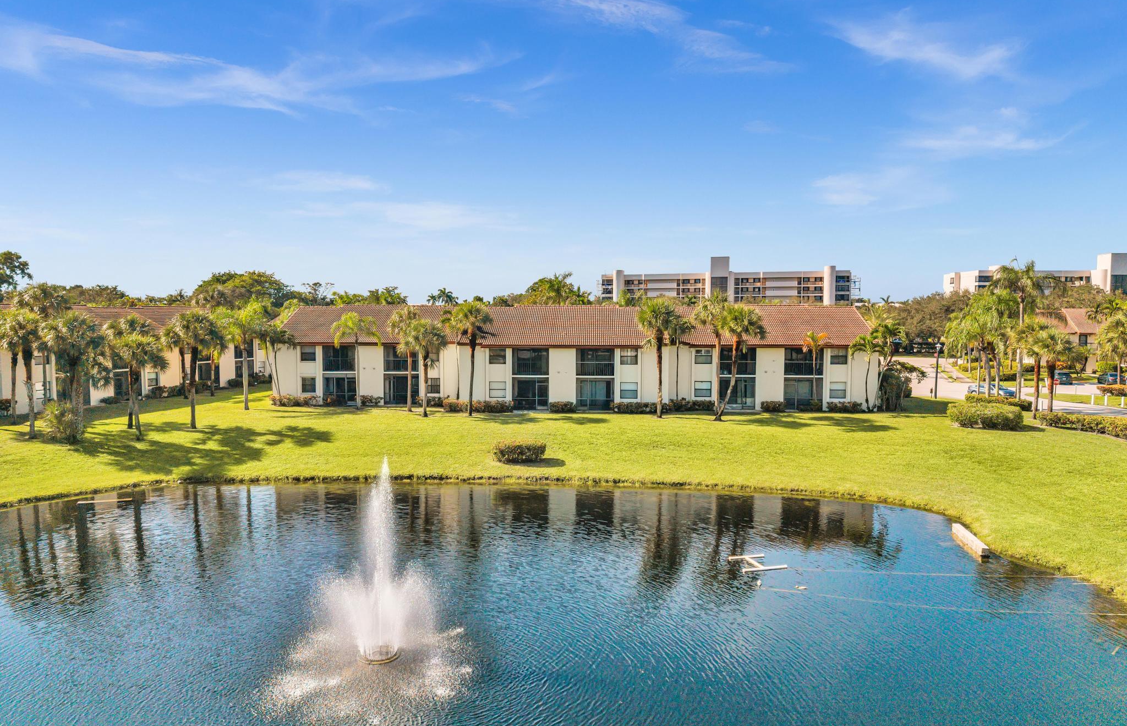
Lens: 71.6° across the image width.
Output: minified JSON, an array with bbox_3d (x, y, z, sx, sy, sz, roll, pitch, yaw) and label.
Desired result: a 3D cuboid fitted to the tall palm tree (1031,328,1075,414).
[{"bbox_3d":[36.995,0.794,58.750,3.400,6.900,3.400,0,4,0],"label":"tall palm tree"}]

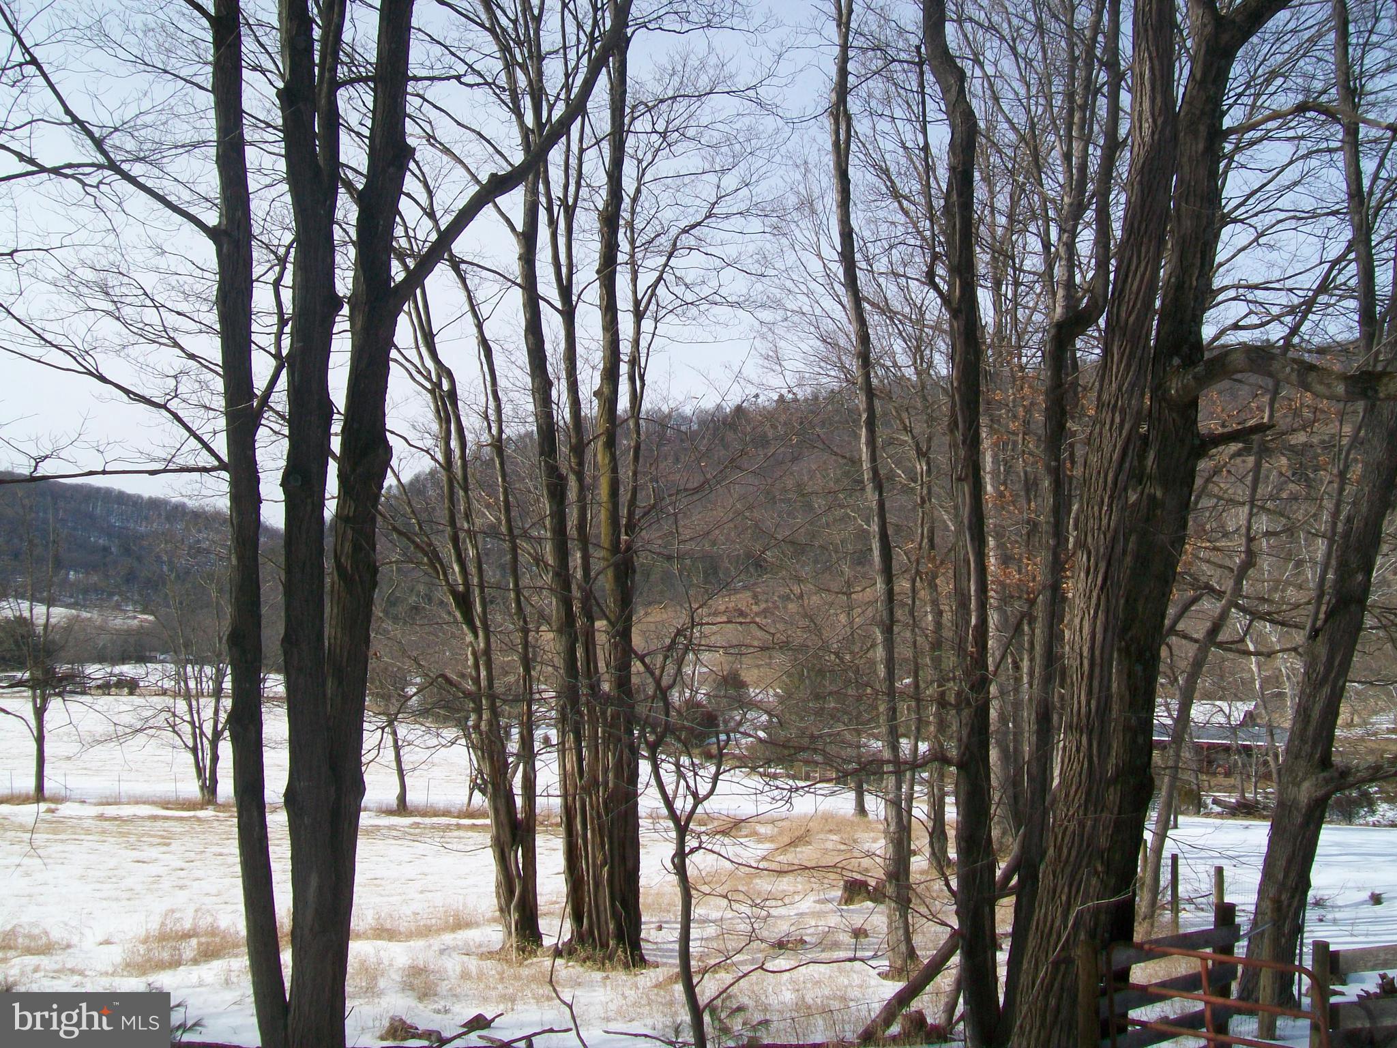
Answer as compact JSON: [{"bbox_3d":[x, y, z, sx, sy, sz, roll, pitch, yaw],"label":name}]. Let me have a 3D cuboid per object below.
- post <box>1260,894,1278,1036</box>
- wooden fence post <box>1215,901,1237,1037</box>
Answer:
[{"bbox_3d":[5.288,4.116,12.700,0.157,1.313,0.157,2,0,0],"label":"post"},{"bbox_3d":[4.285,3.742,11.200,0.163,1.292,0.163,2,0,0],"label":"wooden fence post"}]

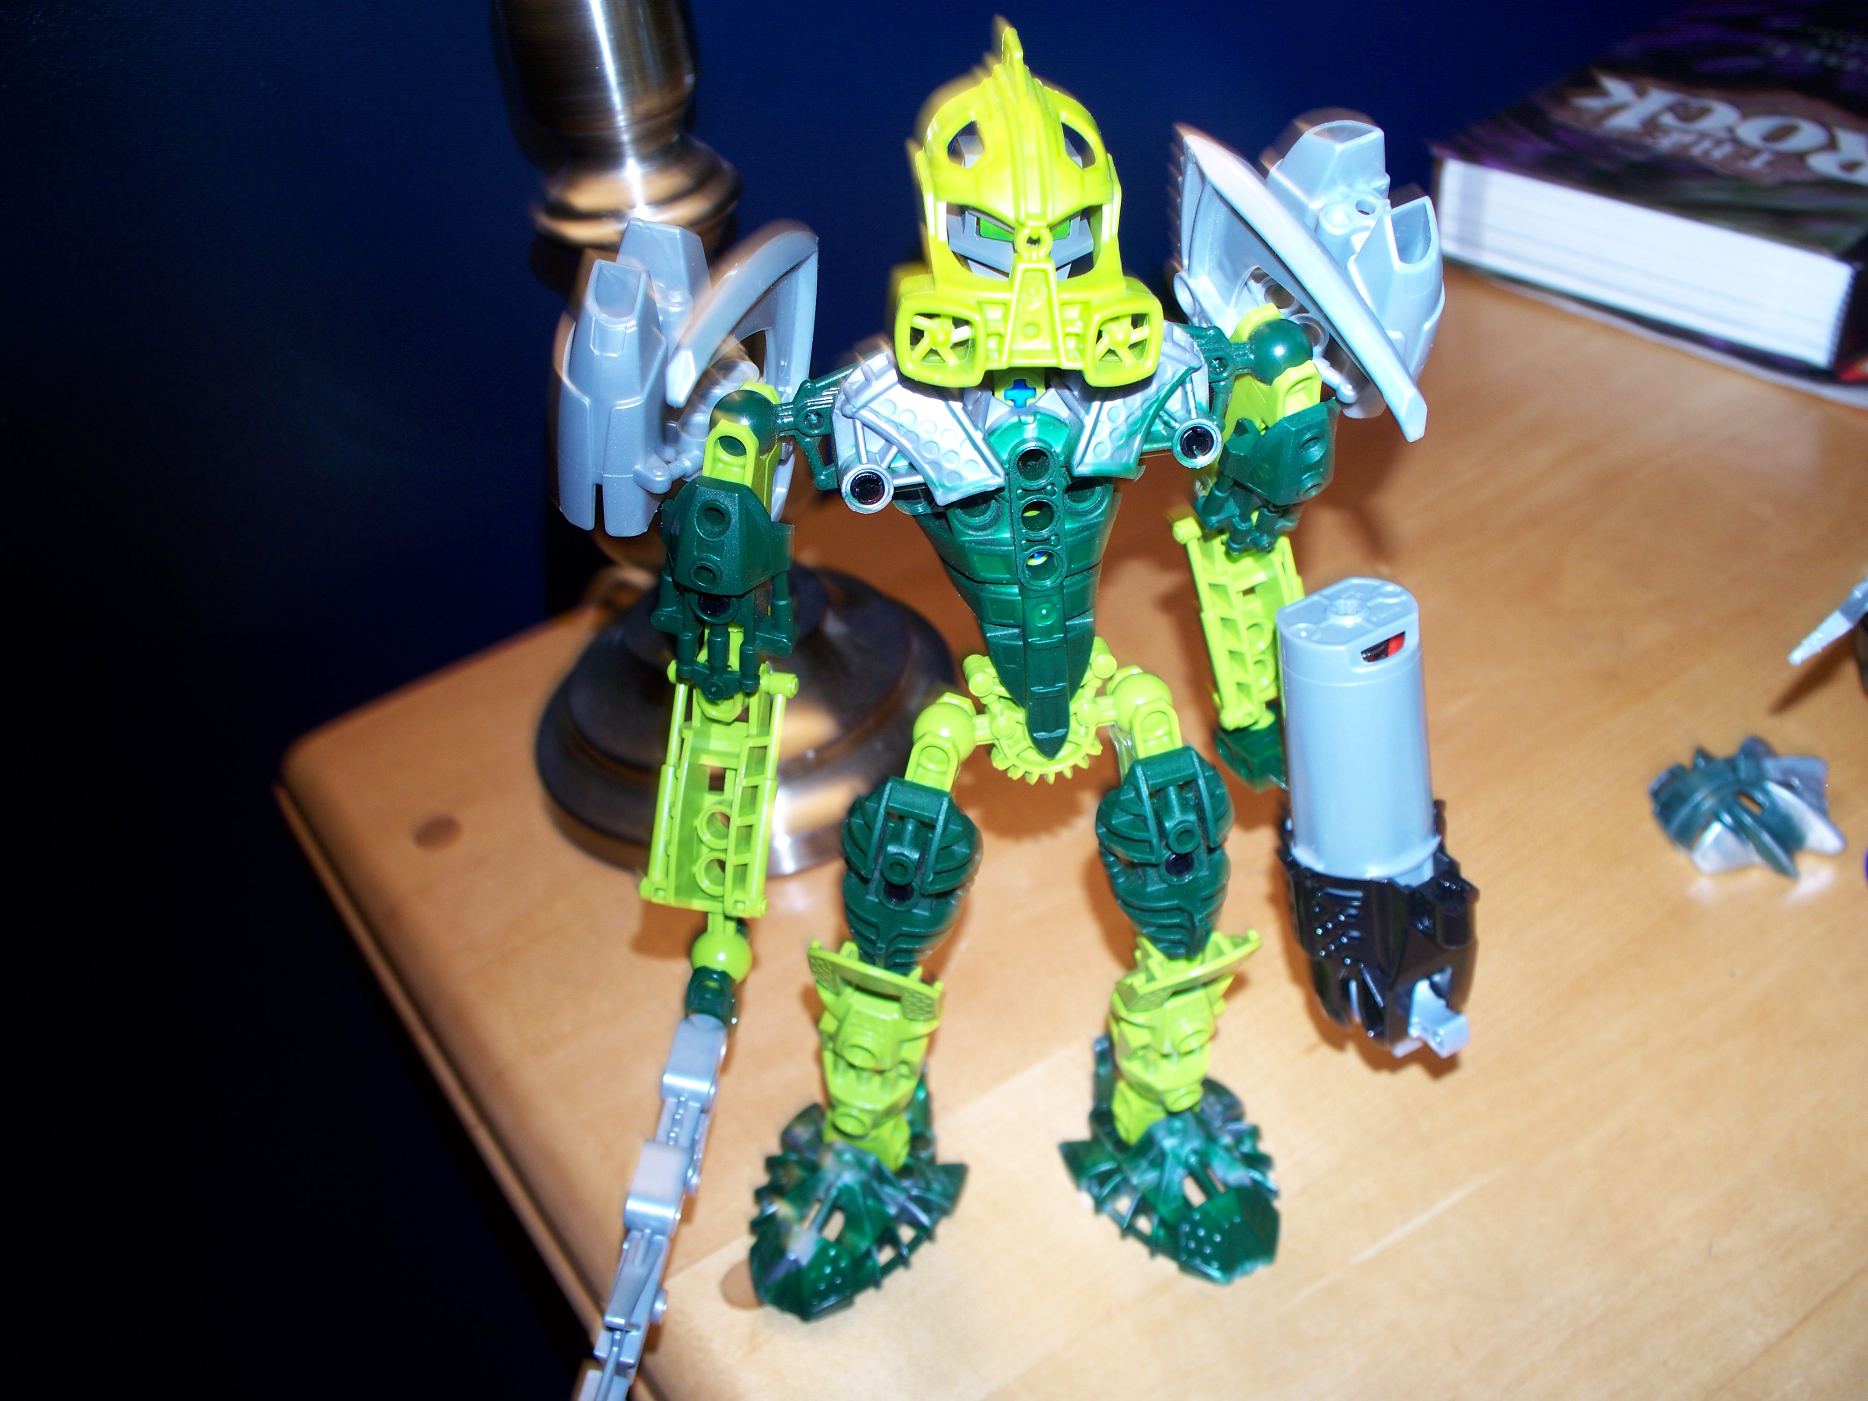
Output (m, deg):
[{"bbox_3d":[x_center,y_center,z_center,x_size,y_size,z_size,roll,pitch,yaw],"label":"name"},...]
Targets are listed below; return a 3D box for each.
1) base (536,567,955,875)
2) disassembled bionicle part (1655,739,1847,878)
[{"bbox_3d":[-0.051,-0.010,0.510,0.114,0.049,0.114,-8,40,0],"label":"base"},{"bbox_3d":[0.193,0.023,0.456,0.044,0.018,0.037,-27,44,-22],"label":"disassembled bionicle part"}]

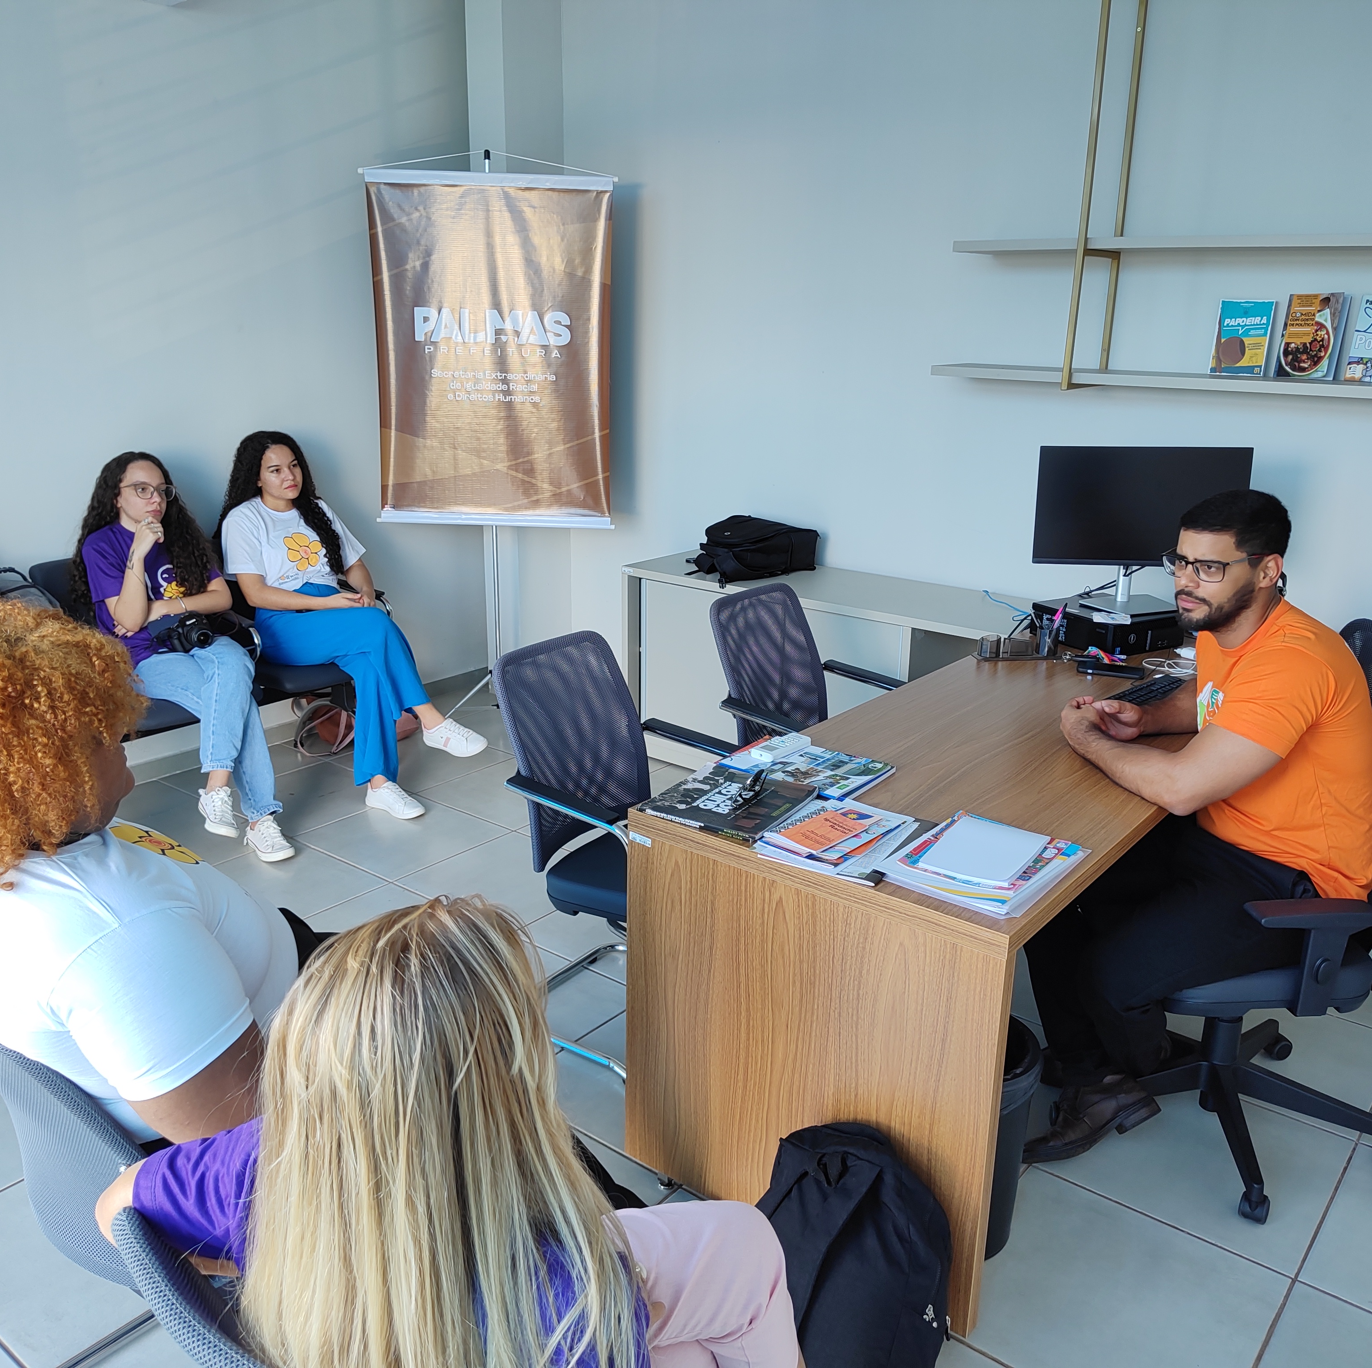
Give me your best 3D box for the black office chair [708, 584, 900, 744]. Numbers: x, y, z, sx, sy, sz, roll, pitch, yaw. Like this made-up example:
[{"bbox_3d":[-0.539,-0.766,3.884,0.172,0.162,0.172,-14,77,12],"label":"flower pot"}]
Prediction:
[{"bbox_3d":[0.359,0.225,3.273,0.553,0.894,0.593,-12,21,-37],"label":"black office chair"}]

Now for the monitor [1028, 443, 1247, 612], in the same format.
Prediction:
[{"bbox_3d":[1.242,-0.428,3.340,0.543,0.454,0.188,3,17,5],"label":"monitor"}]

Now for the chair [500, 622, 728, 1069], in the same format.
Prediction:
[{"bbox_3d":[-0.071,0.366,2.777,0.593,0.894,0.553,16,22,41],"label":"chair"}]

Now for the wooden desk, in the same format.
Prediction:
[{"bbox_3d":[0.803,0.441,2.858,0.748,0.738,2.000,14,21,36],"label":"wooden desk"}]

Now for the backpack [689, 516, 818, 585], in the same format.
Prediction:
[{"bbox_3d":[0.228,-0.509,4.526,0.454,0.188,0.296,-12,21,-37],"label":"backpack"}]

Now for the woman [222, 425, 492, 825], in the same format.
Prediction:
[{"bbox_3d":[-1.125,-0.193,4.003,0.840,1.215,0.573,12,20,32],"label":"woman"}]

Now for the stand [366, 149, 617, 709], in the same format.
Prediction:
[{"bbox_3d":[-0.730,-0.894,4.711,0.938,2.163,0.494,0,17,-4],"label":"stand"}]

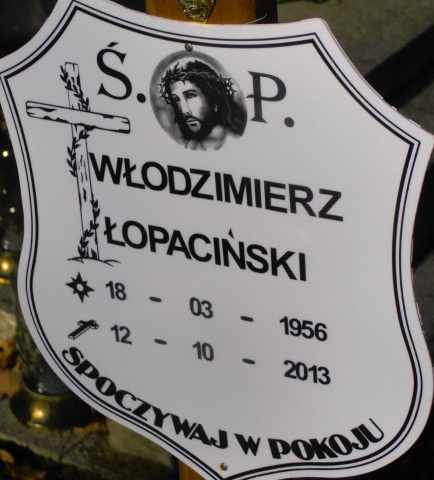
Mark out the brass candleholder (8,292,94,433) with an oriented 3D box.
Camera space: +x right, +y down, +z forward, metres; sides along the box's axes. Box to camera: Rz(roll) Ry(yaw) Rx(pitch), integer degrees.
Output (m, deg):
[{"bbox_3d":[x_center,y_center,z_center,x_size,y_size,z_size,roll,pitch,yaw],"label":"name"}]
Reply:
[{"bbox_3d":[-0.190,0.091,2.345,0.110,0.245,0.110,-2,27,0],"label":"brass candleholder"}]

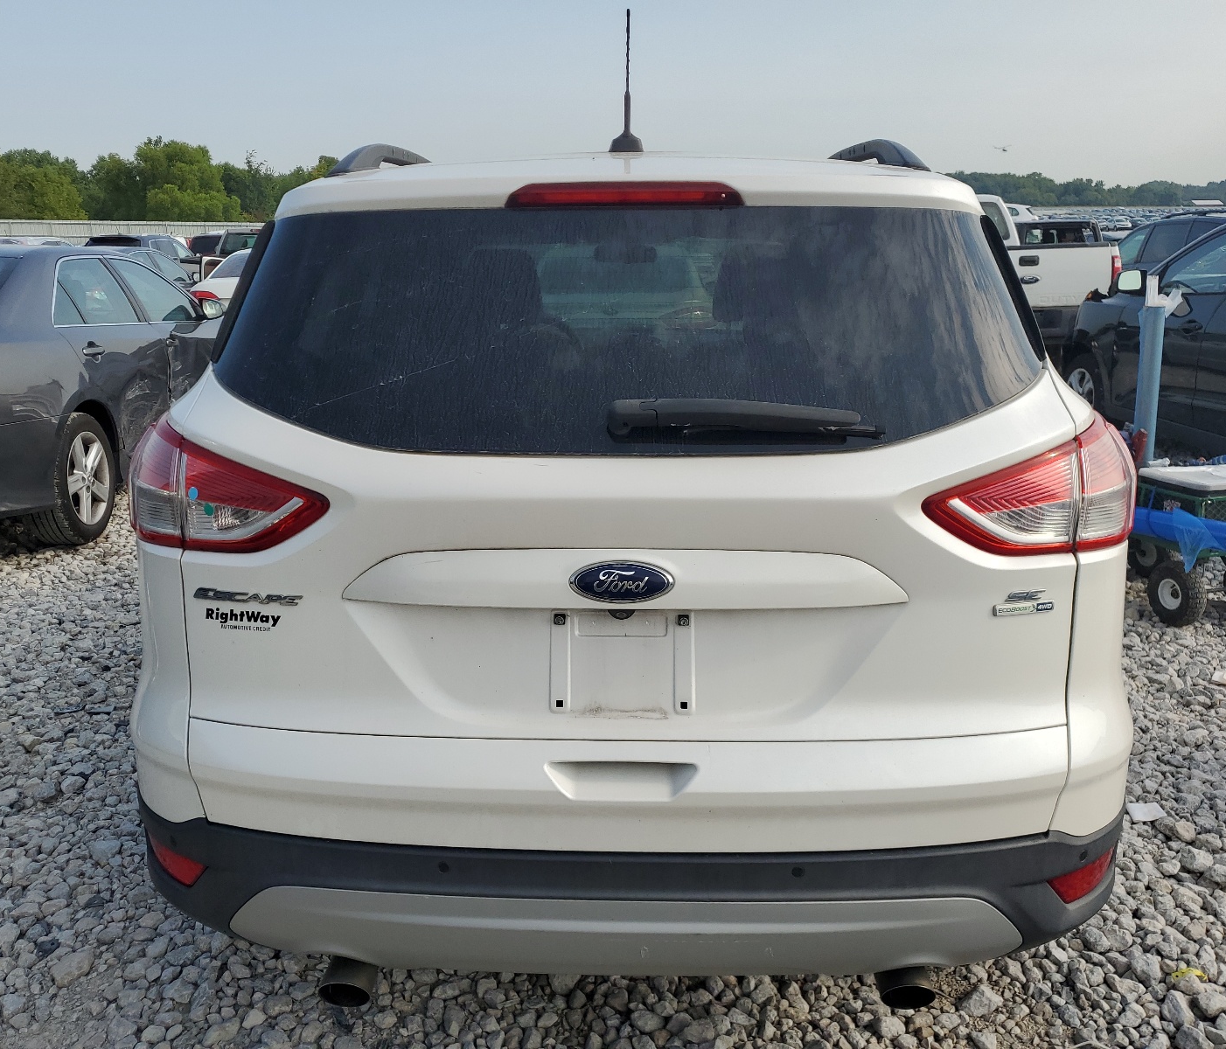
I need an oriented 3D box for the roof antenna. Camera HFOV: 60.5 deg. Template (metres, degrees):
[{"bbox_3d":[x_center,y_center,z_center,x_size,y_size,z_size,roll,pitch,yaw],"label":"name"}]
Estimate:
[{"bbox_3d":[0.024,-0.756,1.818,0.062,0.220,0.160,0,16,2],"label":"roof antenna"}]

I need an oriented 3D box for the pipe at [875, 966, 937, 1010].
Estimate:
[{"bbox_3d":[0.460,0.697,1.680,0.087,0.085,0.150,0,24,2],"label":"pipe"}]

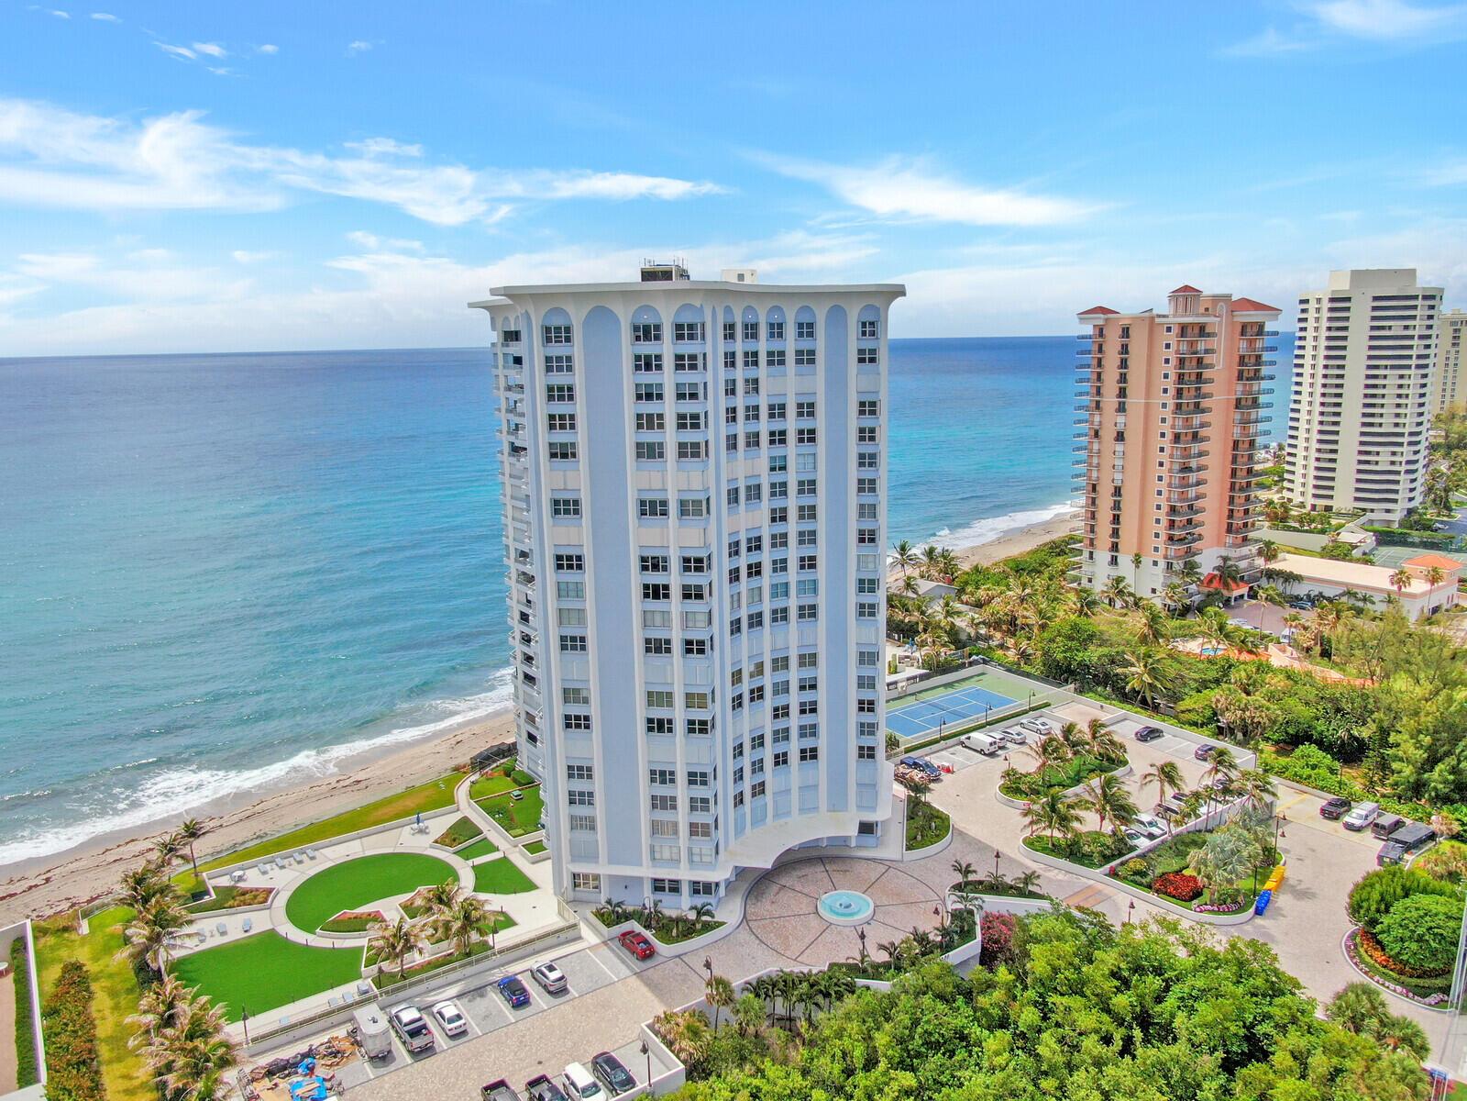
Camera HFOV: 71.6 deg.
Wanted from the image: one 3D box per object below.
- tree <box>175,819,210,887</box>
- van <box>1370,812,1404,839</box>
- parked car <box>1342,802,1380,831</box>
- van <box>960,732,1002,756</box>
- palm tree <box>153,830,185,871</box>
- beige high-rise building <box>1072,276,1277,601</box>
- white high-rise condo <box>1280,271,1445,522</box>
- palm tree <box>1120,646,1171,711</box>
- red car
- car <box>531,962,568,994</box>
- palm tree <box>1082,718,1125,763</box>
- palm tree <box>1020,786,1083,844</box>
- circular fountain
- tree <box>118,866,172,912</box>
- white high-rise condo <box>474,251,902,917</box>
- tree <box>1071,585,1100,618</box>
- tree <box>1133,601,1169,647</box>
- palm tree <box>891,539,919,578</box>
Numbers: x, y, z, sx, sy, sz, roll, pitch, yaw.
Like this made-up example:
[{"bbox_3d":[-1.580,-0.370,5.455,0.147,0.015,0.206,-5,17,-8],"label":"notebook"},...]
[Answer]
[{"bbox_3d":[-58.285,32.423,110.059,3.280,6.970,3.280,-8,14,-30],"label":"tree"},{"bbox_3d":[73.726,31.002,114.317,4.800,1.850,1.850,-10,14,-35],"label":"van"},{"bbox_3d":[75.259,31.727,121.979,4.900,1.880,1.920,-11,15,-39],"label":"parked car"},{"bbox_3d":[34.126,26.323,140.044,2.000,2.050,5.500,-9,14,-33],"label":"van"},{"bbox_3d":[-60.668,32.622,109.096,4.000,6.000,4.000,-8,14,-30],"label":"palm tree"},{"bbox_3d":[95.846,-23.184,221.122,33.500,66.000,27.000,-11,15,-39],"label":"beige high-rise building"},{"bbox_3d":[204.047,-49.918,332.593,38.000,78.500,32.000,6,14,31],"label":"white high-rise condo"},{"bbox_3d":[64.963,20.143,160.570,7.550,9.640,7.550,4,13,23],"label":"palm tree"},{"bbox_3d":[-9.658,39.259,101.757,1.800,1.400,4.500,-9,14,-34],"label":"red car"},{"bbox_3d":[-17.449,40.300,96.965,1.840,1.600,4.600,-9,14,-34],"label":"car"},{"bbox_3d":[49.269,25.344,135.404,5.460,6.120,5.460,3,13,20],"label":"palm tree"},{"bbox_3d":[37.206,30.992,118.255,7.000,7.500,7.000,-1,12,0],"label":"palm tree"},{"bbox_3d":[11.178,35.519,101.135,5.700,0.800,5.700,-1,12,0],"label":"circular fountain"},{"bbox_3d":[-62.214,36.621,107.735,5.800,7.200,5.800,-1,12,0],"label":"tree"},{"bbox_3d":[-5.994,0.353,119.048,45.000,63.000,44.000,-8,14,-30],"label":"white high-rise condo"},{"bbox_3d":[71.327,10.809,203.770,5.900,7.000,5.900,-1,12,0],"label":"tree"},{"bbox_3d":[82.313,15.571,200.083,7.200,11.500,7.200,-1,12,0],"label":"tree"},{"bbox_3d":[43.834,3.315,259.643,8.000,13.350,8.000,-1,12,0],"label":"palm tree"}]

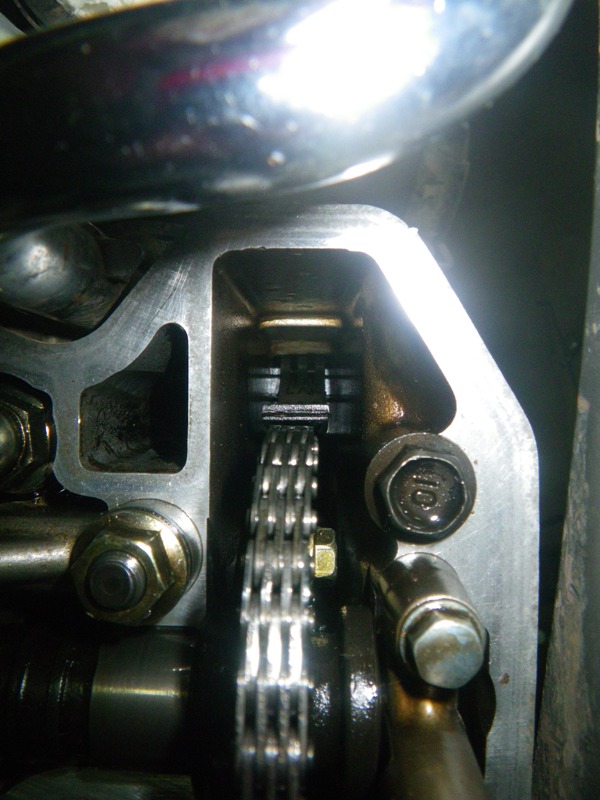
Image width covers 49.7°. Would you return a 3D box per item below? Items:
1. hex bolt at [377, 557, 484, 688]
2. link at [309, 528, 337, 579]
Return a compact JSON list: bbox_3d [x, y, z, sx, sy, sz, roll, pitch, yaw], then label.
[{"bbox_3d":[0.020,0.033,0.096,0.014,0.021,0.014,0,90,2],"label":"hex bolt"},{"bbox_3d":[0.004,0.028,0.119,0.005,0.009,0.010,0,90,0],"label":"link"}]

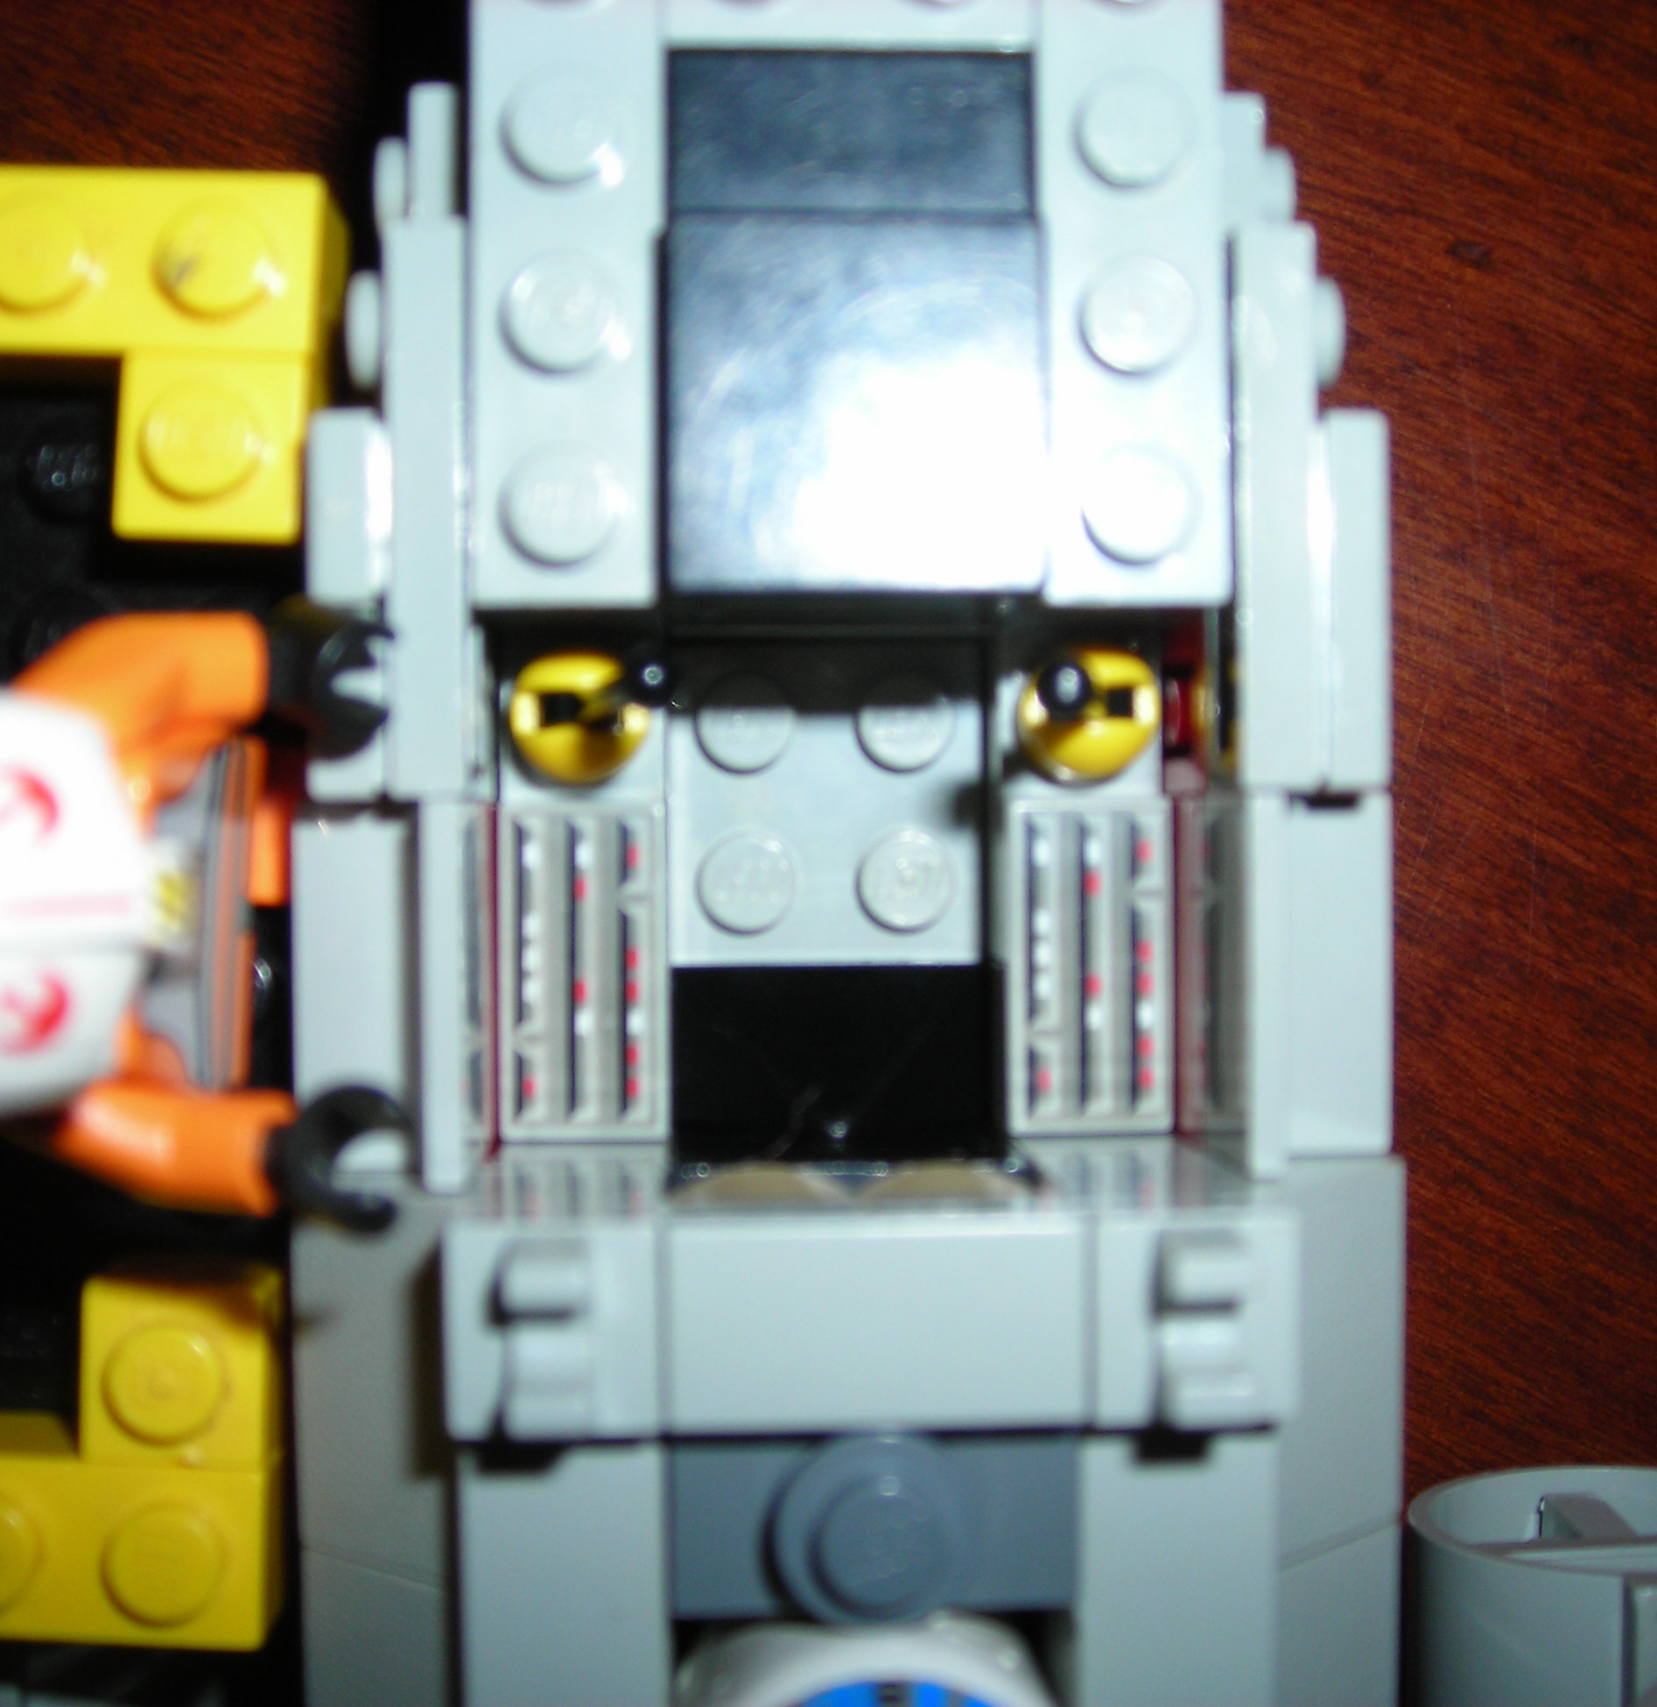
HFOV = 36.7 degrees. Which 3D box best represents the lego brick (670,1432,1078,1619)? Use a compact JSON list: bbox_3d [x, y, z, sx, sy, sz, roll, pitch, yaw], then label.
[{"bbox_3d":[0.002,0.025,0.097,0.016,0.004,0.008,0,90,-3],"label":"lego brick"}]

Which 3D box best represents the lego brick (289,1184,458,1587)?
[{"bbox_3d":[-0.015,0.022,0.103,0.016,0.010,0.016,0,90,-3],"label":"lego brick"}]

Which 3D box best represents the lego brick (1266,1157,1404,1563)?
[{"bbox_3d":[0.017,0.021,0.104,0.016,0.010,0.016,0,90,-3],"label":"lego brick"}]

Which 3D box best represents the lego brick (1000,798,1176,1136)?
[{"bbox_3d":[0.012,0.005,0.120,0.008,0.003,0.016,0,90,-3],"label":"lego brick"}]

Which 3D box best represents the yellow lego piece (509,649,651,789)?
[{"bbox_3d":[-0.012,-0.006,0.117,0.006,0.005,0.006,-1,92,-3],"label":"yellow lego piece"}]

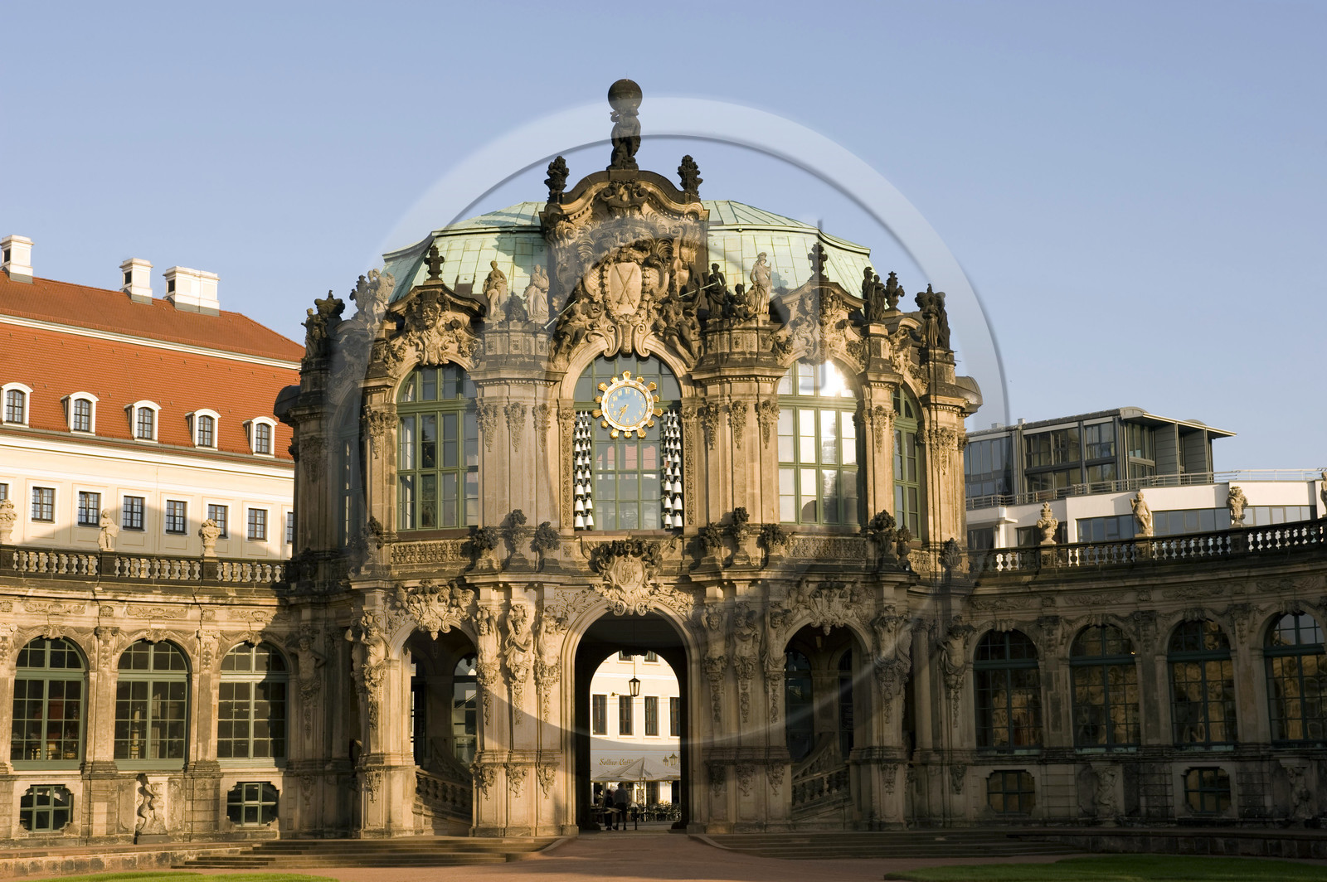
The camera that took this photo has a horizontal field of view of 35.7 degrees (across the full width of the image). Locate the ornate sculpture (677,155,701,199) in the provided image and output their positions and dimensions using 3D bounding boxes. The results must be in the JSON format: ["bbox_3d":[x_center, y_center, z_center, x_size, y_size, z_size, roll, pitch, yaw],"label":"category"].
[{"bbox_3d":[0.837,-8.373,65.321,0.739,1.425,0.739,-1,-9,1],"label":"ornate sculpture"}]

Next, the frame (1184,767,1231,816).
[{"bbox_3d":[17.072,11.002,64.754,1.582,1.508,0.200,-9,-12,43],"label":"frame"}]

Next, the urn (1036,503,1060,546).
[{"bbox_3d":[12.846,2.787,68.885,0.684,1.427,0.684,-6,-11,32],"label":"urn"}]

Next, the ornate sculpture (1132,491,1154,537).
[{"bbox_3d":[16.493,2.529,70.857,0.600,1.560,0.500,-8,-12,35],"label":"ornate sculpture"}]

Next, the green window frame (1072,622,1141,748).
[{"bbox_3d":[15.053,8.408,70.290,2.380,4.150,0.300,-7,-11,33],"label":"green window frame"}]

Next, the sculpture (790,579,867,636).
[{"bbox_3d":[5.874,5.919,73.292,2.520,1.880,0.700,2,-10,-16],"label":"sculpture"}]

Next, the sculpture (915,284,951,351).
[{"bbox_3d":[9.787,-4.473,74.911,0.867,2.198,1.000,2,-10,-20],"label":"sculpture"}]

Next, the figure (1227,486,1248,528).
[{"bbox_3d":[17.999,2.063,64.633,0.655,1.341,0.655,7,-12,-42],"label":"figure"}]

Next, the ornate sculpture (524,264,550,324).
[{"bbox_3d":[-4.302,-4.997,70.174,0.870,1.970,0.750,0,-10,-3],"label":"ornate sculpture"}]

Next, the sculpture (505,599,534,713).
[{"bbox_3d":[-4.637,6.974,66.369,0.898,3.534,0.750,-1,-9,0],"label":"sculpture"}]

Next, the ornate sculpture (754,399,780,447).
[{"bbox_3d":[3.758,-0.675,74.783,0.840,1.750,0.350,2,-10,-15],"label":"ornate sculpture"}]

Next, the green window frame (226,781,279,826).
[{"bbox_3d":[-14.398,12.707,72.232,1.780,1.530,0.300,4,-10,-26],"label":"green window frame"}]

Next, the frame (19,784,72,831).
[{"bbox_3d":[-21.190,12.580,70.749,1.780,1.570,0.300,8,-13,-42],"label":"frame"}]

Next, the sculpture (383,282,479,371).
[{"bbox_3d":[-7.792,-3.887,69.885,3.200,2.800,0.900,-3,-10,14],"label":"sculpture"}]

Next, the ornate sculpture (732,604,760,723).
[{"bbox_3d":[2.642,7.201,66.625,0.758,3.752,0.750,0,-9,-3],"label":"ornate sculpture"}]

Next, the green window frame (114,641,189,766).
[{"bbox_3d":[-16.633,8.578,67.050,2.467,4.080,0.250,6,-11,-35],"label":"green window frame"}]

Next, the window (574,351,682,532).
[{"bbox_3d":[-1.202,0.052,69.978,3.628,6.048,0.350,-1,-10,-2],"label":"window"}]

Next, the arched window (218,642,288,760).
[{"bbox_3d":[-14.513,9.252,72.901,2.380,4.250,0.300,4,-10,-26],"label":"arched window"}]

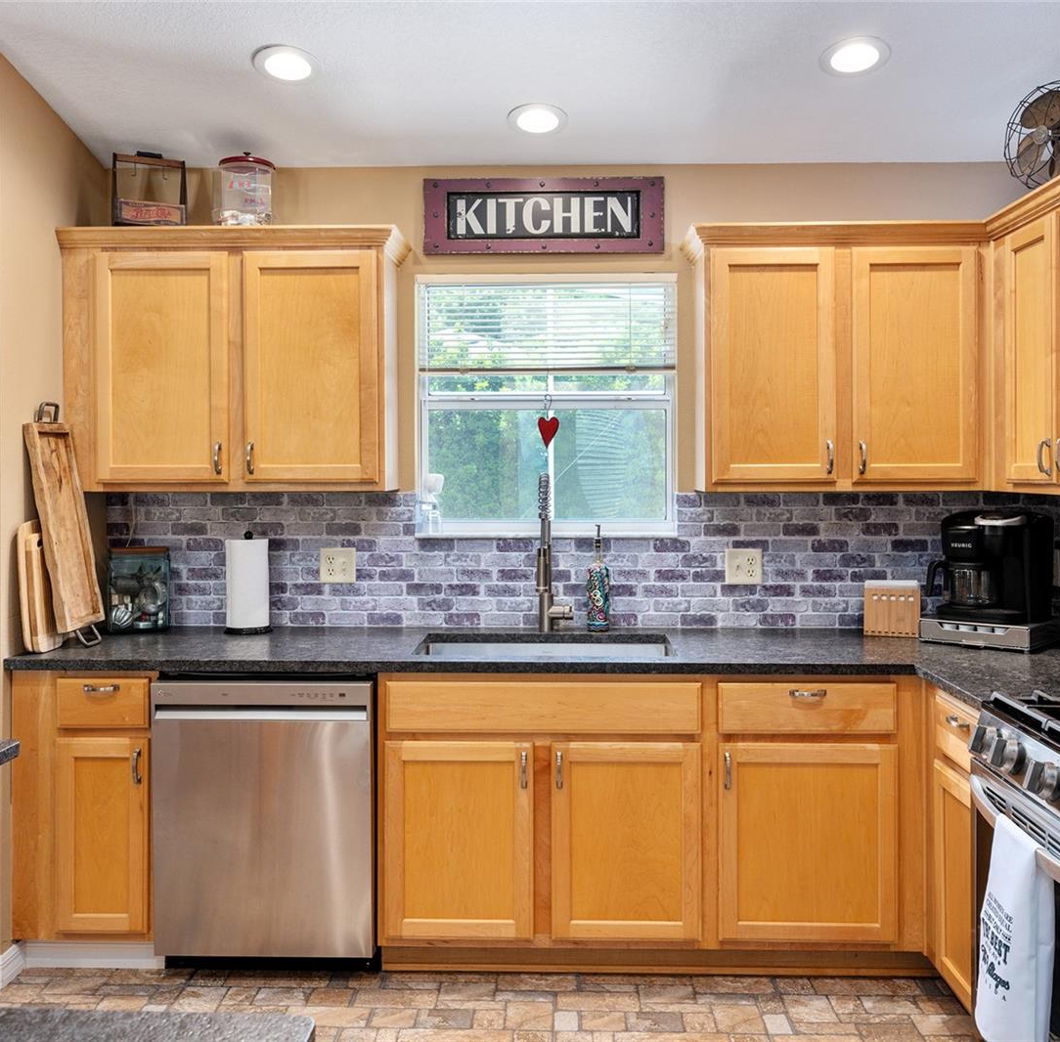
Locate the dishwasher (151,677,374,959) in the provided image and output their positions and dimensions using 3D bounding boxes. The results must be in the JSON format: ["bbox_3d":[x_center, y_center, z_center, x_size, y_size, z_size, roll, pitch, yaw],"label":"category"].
[{"bbox_3d":[-0.720,0.806,3.146,0.605,0.780,0.610,0,2,2],"label":"dishwasher"}]

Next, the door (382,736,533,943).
[{"bbox_3d":[-0.195,0.879,2.863,0.411,0.545,0.040,0,1,2],"label":"door"}]

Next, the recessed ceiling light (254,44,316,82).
[{"bbox_3d":[-0.675,-1.266,2.885,0.188,0.025,0.188,0,-9,2],"label":"recessed ceiling light"}]

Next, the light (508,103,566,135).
[{"bbox_3d":[0.024,-1.214,3.150,0.185,0.030,0.185,0,-7,0],"label":"light"}]

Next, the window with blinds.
[{"bbox_3d":[0.057,-0.387,3.480,0.865,0.868,0.090,0,2,2],"label":"window with blinds"}]

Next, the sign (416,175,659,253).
[{"bbox_3d":[0.045,-1.005,3.430,0.792,0.247,0.030,0,2,2],"label":"sign"}]

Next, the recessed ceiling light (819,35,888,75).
[{"bbox_3d":[0.884,-1.263,2.834,0.188,0.025,0.188,0,-9,2],"label":"recessed ceiling light"}]

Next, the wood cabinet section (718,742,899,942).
[{"bbox_3d":[0.757,0.876,2.832,0.488,0.541,0.040,0,1,2],"label":"wood cabinet section"}]

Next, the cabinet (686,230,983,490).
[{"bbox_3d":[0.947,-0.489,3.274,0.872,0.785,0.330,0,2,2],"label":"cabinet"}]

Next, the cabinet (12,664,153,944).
[{"bbox_3d":[-1.224,0.780,3.180,0.400,0.760,0.610,0,2,2],"label":"cabinet"}]

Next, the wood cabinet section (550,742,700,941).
[{"bbox_3d":[0.264,0.879,2.848,0.412,0.543,0.040,0,1,2],"label":"wood cabinet section"}]

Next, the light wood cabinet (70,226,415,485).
[{"bbox_3d":[-0.910,-0.486,3.310,1.010,0.790,0.350,0,2,2],"label":"light wood cabinet"}]

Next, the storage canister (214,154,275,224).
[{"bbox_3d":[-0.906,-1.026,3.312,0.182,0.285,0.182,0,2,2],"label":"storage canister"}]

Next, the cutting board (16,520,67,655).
[{"bbox_3d":[-1.420,0.183,3.070,0.035,0.375,0.260,-5,2,2],"label":"cutting board"}]

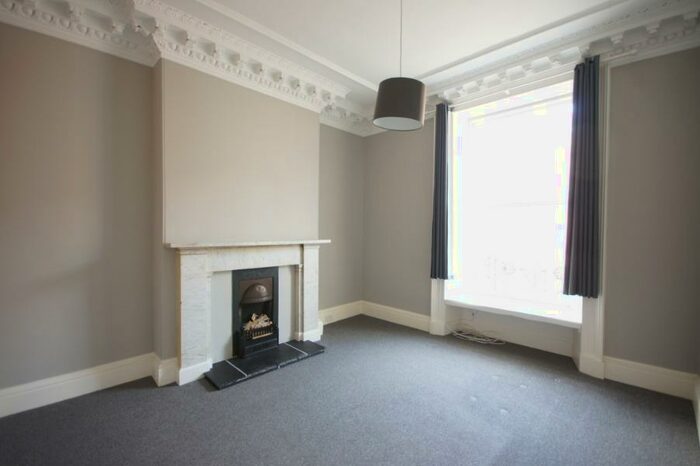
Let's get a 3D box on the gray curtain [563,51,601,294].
[{"bbox_3d":[1.998,-0.454,2.499,0.236,2.004,0.121,1,1,43],"label":"gray curtain"}]

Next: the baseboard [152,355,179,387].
[{"bbox_3d":[-1.561,1.126,2.450,0.121,0.199,0.254,0,1,-45],"label":"baseboard"}]

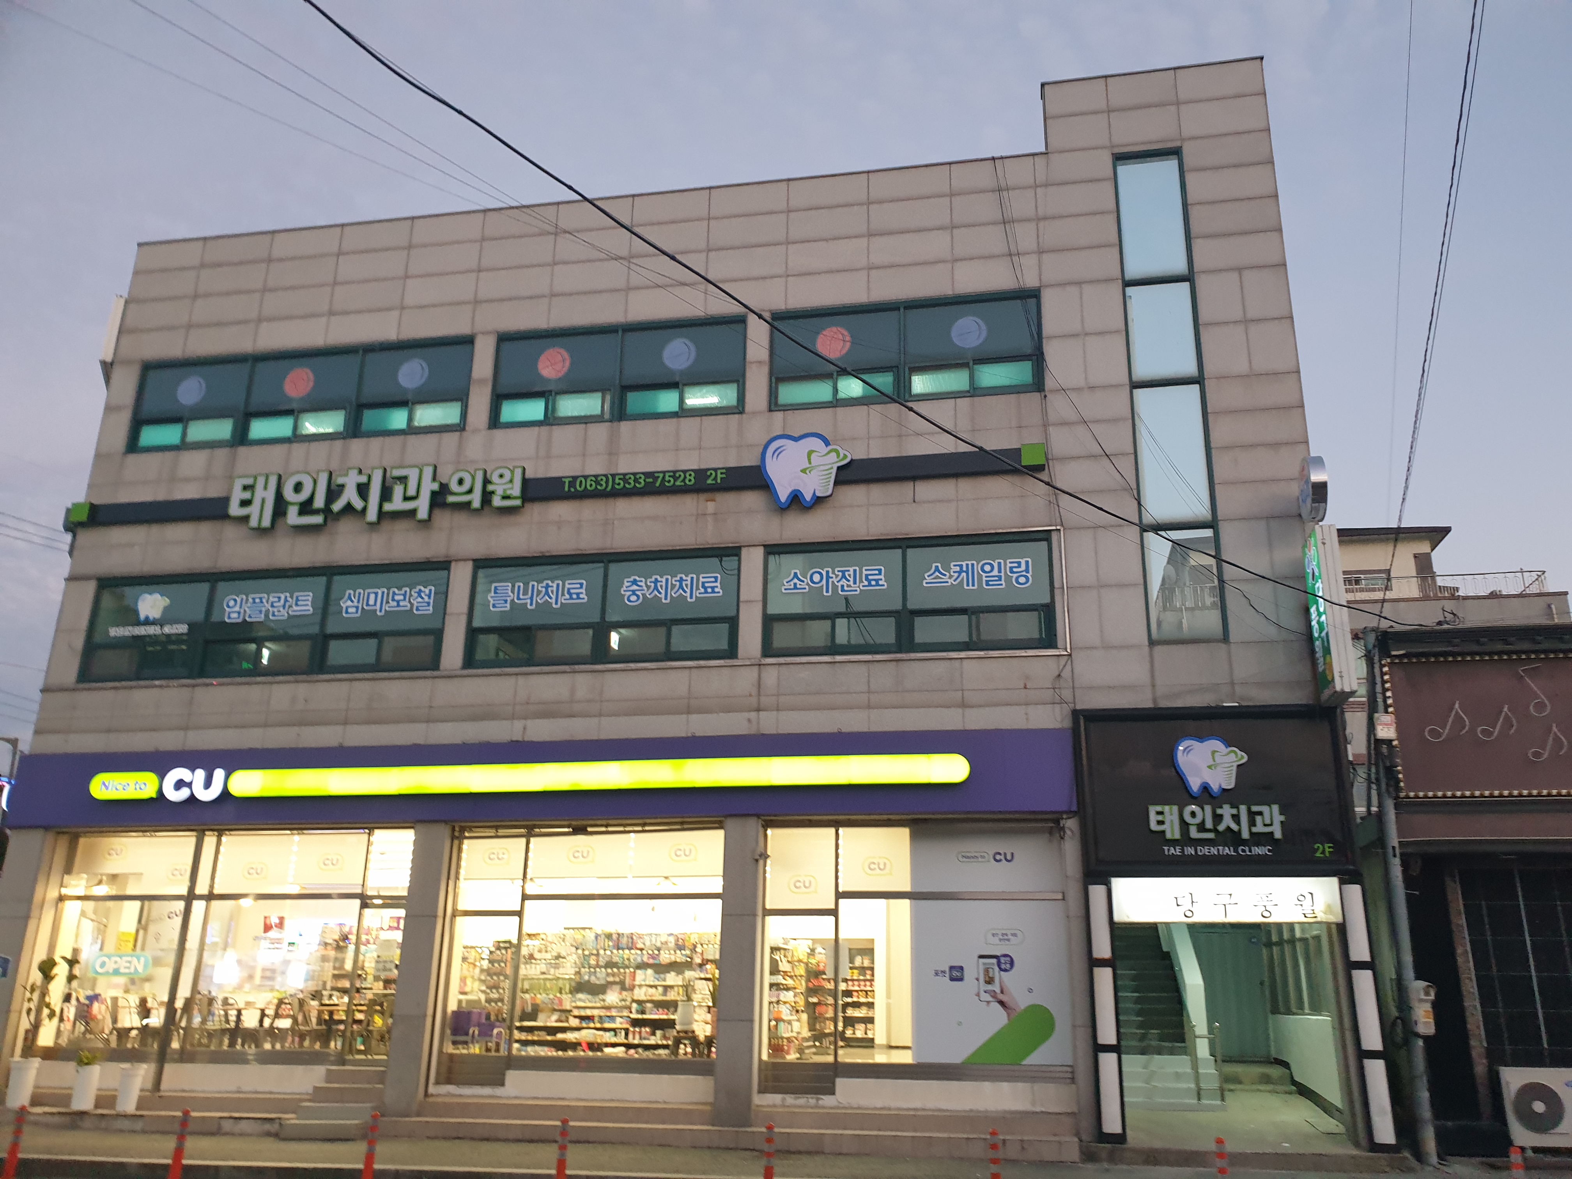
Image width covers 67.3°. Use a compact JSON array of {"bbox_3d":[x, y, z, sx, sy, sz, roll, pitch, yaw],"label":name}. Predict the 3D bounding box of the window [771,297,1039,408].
[{"bbox_3d":[1.565,-3.140,15.604,3.568,1.478,0.120,-2,-18,10],"label":"window"}]

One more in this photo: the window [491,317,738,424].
[{"bbox_3d":[-2.318,-2.978,16.276,3.603,1.478,0.120,-2,-18,10],"label":"window"}]

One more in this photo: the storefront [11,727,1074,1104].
[{"bbox_3d":[-3.457,3.908,14.299,13.727,4.031,0.550,-2,-18,10],"label":"storefront"}]

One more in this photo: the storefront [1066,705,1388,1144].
[{"bbox_3d":[4.751,3.559,12.854,2.867,4.533,0.400,-2,-18,10],"label":"storefront"}]

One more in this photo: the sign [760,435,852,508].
[{"bbox_3d":[0.273,-1.496,15.135,1.171,1.037,0.130,-2,-18,10],"label":"sign"}]

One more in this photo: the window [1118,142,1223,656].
[{"bbox_3d":[4.781,-2.622,14.835,0.862,6.843,0.120,-2,-18,10],"label":"window"}]

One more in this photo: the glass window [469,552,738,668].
[{"bbox_3d":[-2.375,0.261,15.234,3.628,1.455,0.120,-2,-18,10],"label":"glass window"}]

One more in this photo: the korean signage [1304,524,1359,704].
[{"bbox_3d":[6.039,0.290,13.163,0.219,1.890,0.660,-2,-18,10],"label":"korean signage"}]

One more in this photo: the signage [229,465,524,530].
[{"bbox_3d":[-5.610,-1.257,16.160,4.302,0.822,0.140,-2,-18,10],"label":"signage"}]

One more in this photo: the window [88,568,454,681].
[{"bbox_3d":[-7.104,0.479,16.046,5.322,1.476,0.120,-2,-18,10],"label":"window"}]

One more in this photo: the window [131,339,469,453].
[{"bbox_3d":[-7.049,-2.797,17.101,5.286,1.480,0.120,-2,-18,10],"label":"window"}]

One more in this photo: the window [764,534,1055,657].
[{"bbox_3d":[1.489,0.084,14.570,3.570,1.453,0.120,-2,-18,10],"label":"window"}]

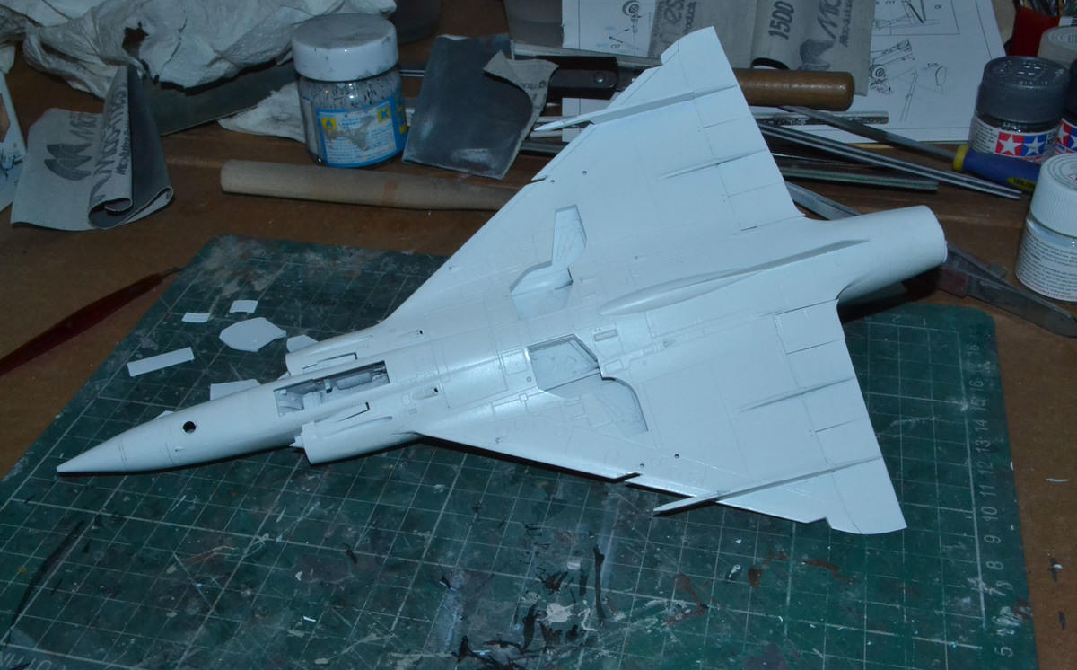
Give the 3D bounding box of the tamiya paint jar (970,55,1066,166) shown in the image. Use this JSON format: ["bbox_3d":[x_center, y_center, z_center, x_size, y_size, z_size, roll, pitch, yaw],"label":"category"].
[{"bbox_3d":[0.207,-0.096,0.506,0.035,0.038,0.035,3,36,8],"label":"tamiya paint jar"}]

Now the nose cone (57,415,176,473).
[{"bbox_3d":[-0.128,0.036,0.353,0.035,0.017,0.017,-14,36,-2],"label":"nose cone"}]

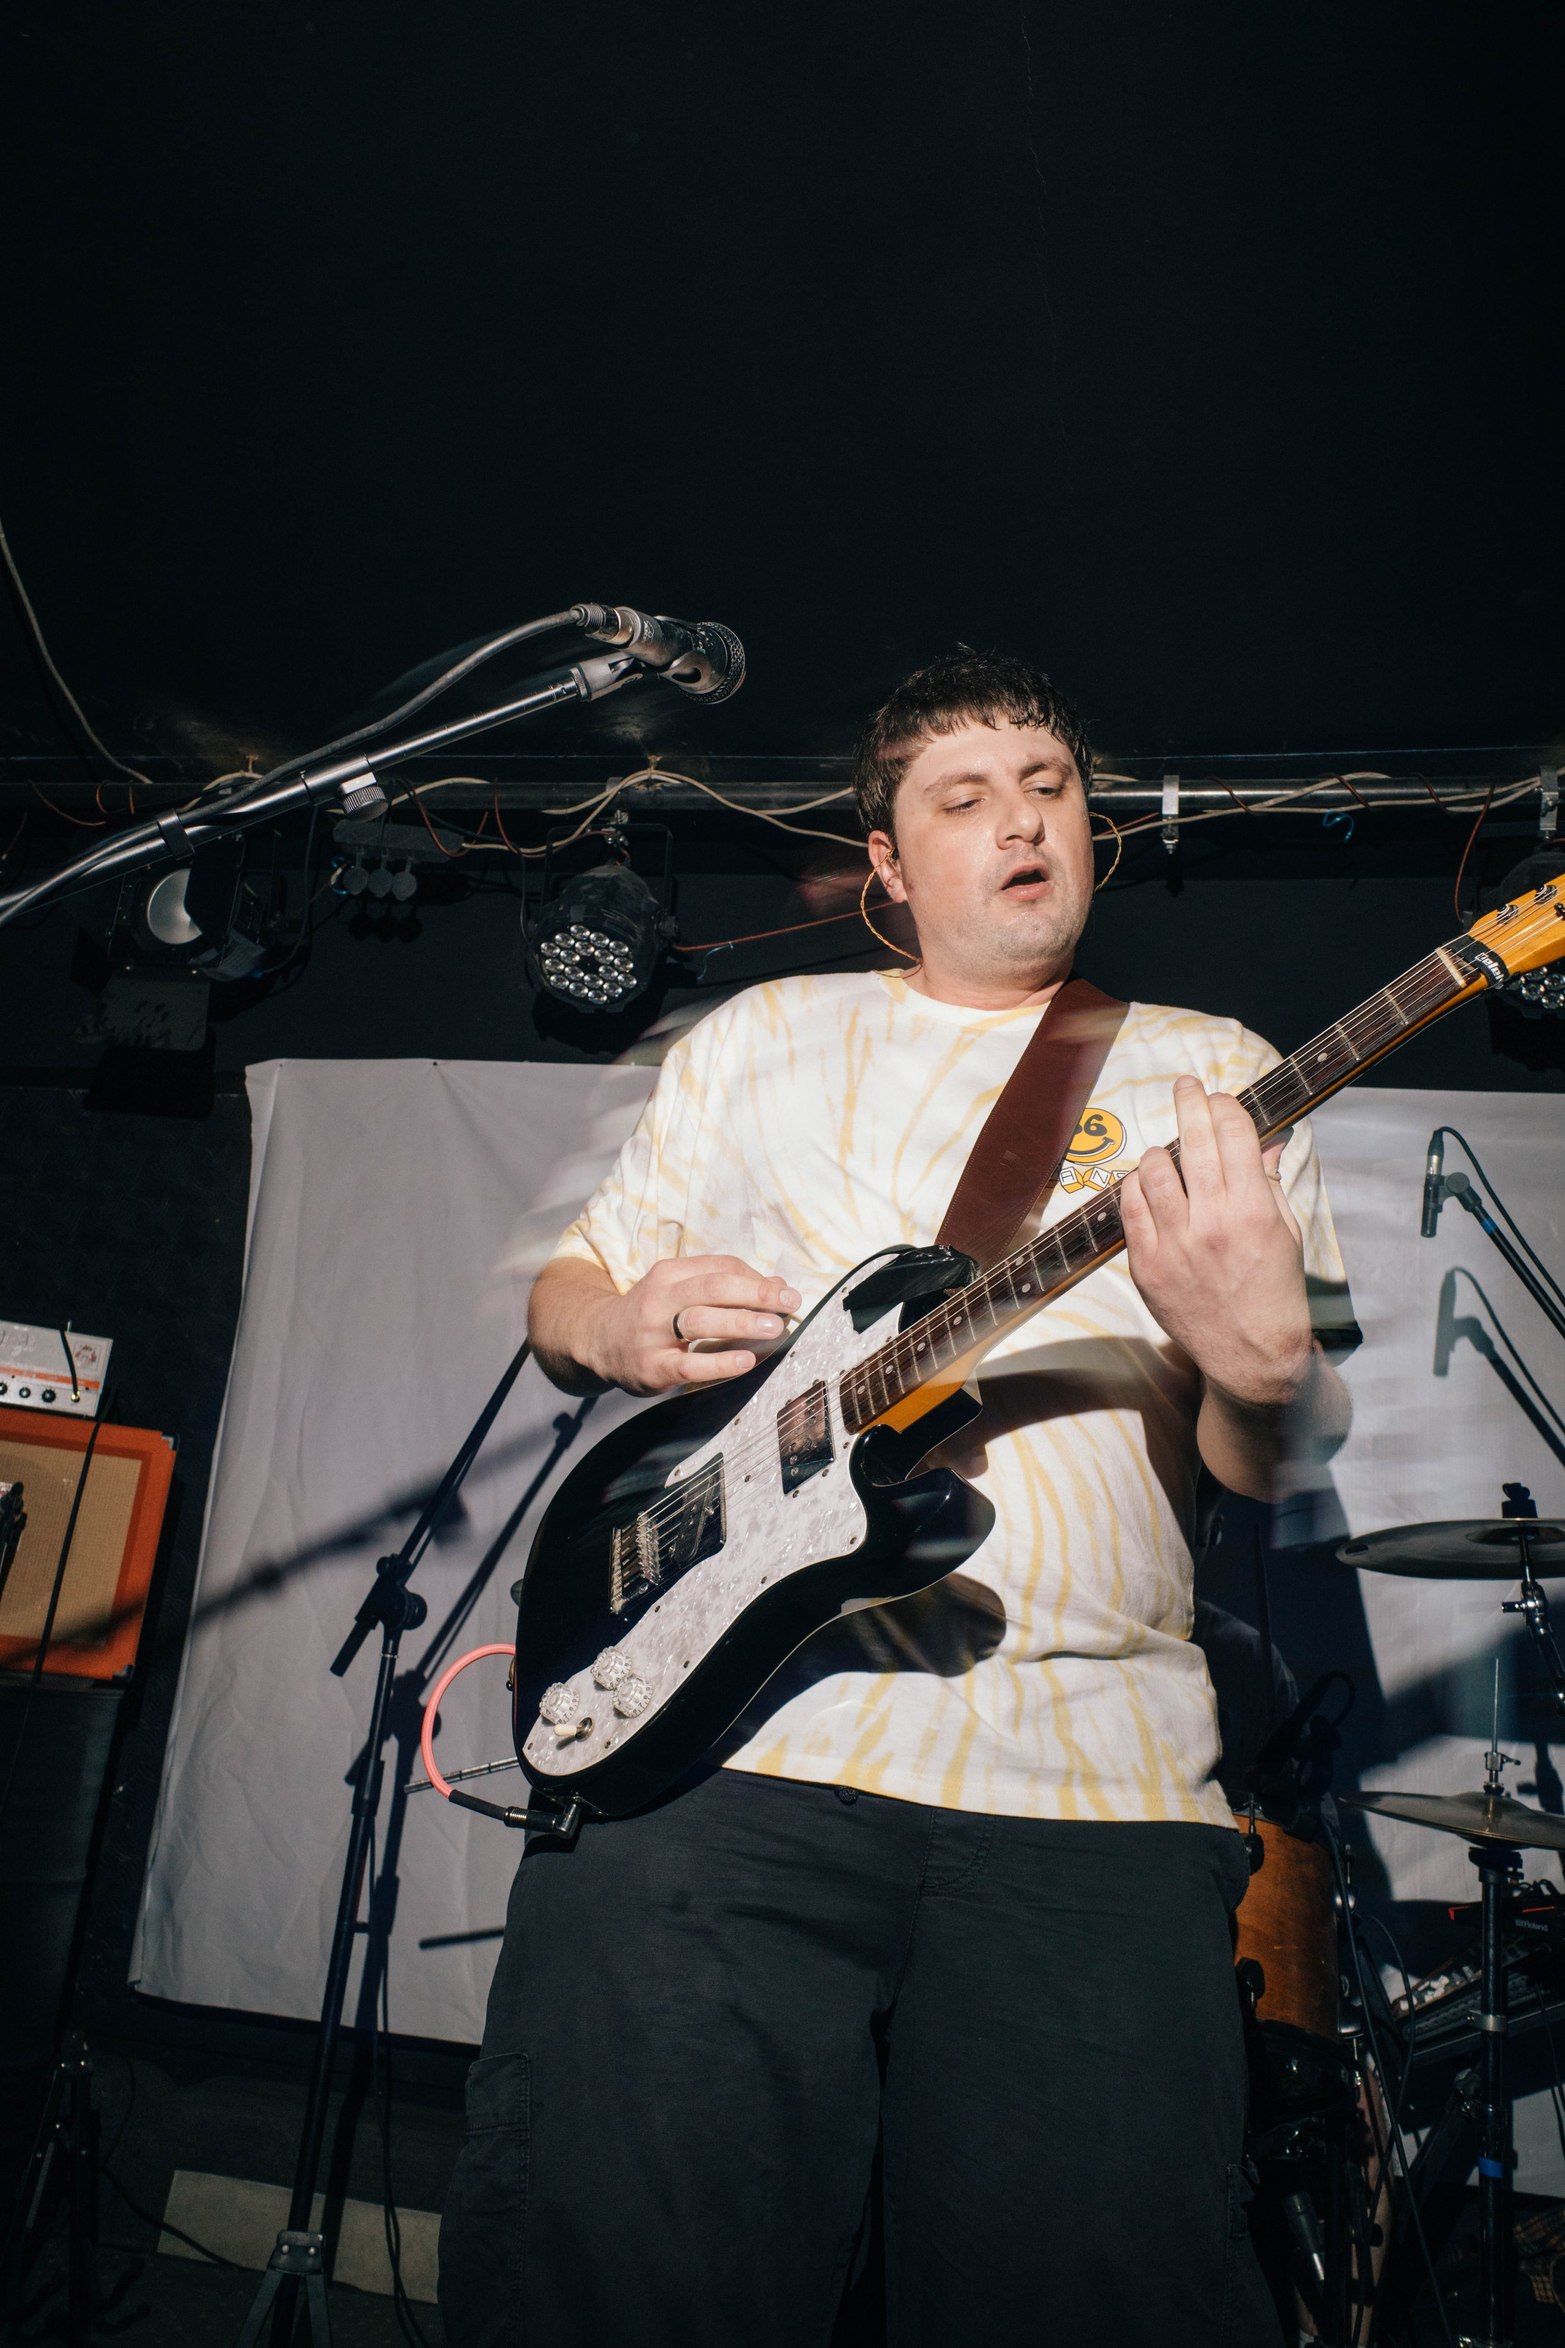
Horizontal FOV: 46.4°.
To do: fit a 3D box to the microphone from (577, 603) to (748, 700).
[{"bbox_3d":[-0.071,-0.307,1.057,0.052,0.052,0.205,1,7,18],"label":"microphone"}]

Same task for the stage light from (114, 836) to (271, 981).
[{"bbox_3d":[-1.075,-0.476,3.408,0.235,0.250,0.250,4,-7,7],"label":"stage light"}]

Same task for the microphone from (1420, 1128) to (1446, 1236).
[{"bbox_3d":[0.878,0.013,2.460,0.021,0.150,0.021,6,-9,13],"label":"microphone"}]

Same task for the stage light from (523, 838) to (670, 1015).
[{"bbox_3d":[-0.324,-0.465,3.338,0.255,0.285,0.225,3,-44,9],"label":"stage light"}]

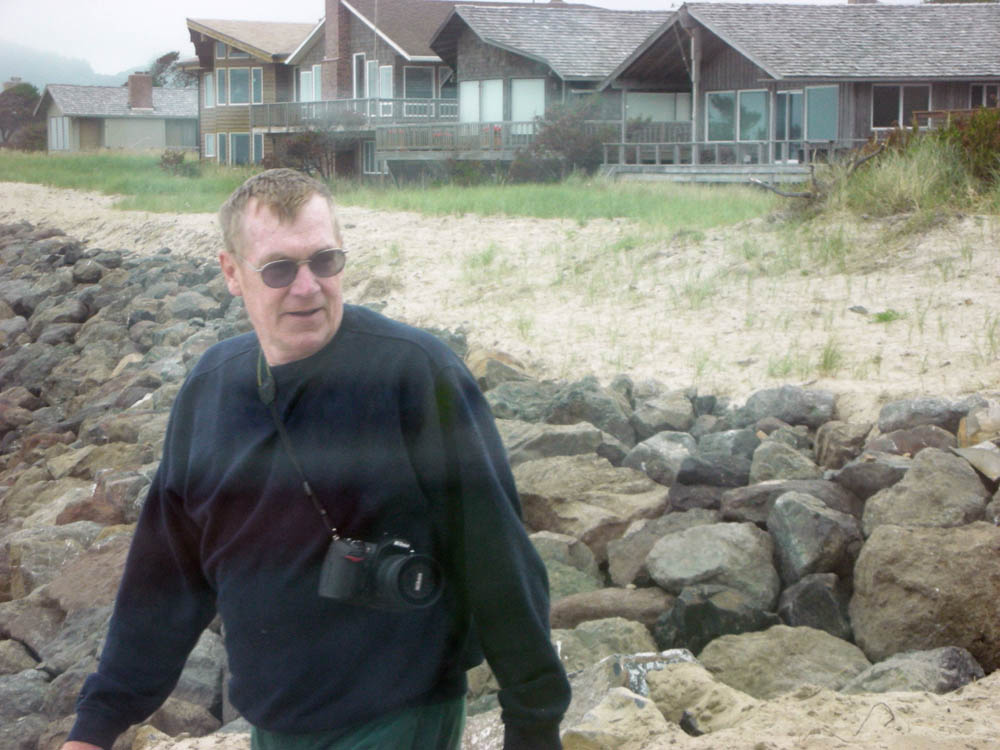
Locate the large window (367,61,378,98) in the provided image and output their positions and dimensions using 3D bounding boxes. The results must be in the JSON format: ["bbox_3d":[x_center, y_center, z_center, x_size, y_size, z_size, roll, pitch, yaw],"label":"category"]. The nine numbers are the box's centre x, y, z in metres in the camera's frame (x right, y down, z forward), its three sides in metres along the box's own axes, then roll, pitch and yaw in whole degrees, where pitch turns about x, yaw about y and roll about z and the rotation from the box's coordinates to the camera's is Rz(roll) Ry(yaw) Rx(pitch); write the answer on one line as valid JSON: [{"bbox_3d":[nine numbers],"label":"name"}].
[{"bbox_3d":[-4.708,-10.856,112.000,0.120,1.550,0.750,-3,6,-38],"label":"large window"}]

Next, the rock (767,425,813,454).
[{"bbox_3d":[1.527,0.356,16.000,0.250,0.180,0.220,0,5,0],"label":"rock"}]

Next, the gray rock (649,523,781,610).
[{"bbox_3d":[0.880,0.785,12.500,0.550,0.350,0.450,0,4,0],"label":"gray rock"}]

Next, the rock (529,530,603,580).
[{"bbox_3d":[0.260,0.762,12.600,0.340,0.240,0.320,0,4,0],"label":"rock"}]

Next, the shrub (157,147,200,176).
[{"bbox_3d":[-10.460,-6.936,99.000,1.400,0.950,1.300,0,5,0],"label":"shrub"}]

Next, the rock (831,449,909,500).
[{"bbox_3d":[1.849,0.505,15.100,0.410,0.250,0.380,0,4,0],"label":"rock"}]

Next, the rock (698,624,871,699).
[{"bbox_3d":[0.957,0.974,10.200,0.580,0.270,0.420,0,5,0],"label":"rock"}]

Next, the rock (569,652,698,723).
[{"bbox_3d":[0.477,1.137,11.000,0.480,0.300,0.420,0,4,0],"label":"rock"}]

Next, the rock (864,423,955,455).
[{"bbox_3d":[2.252,0.364,16.600,0.490,0.210,0.400,0,4,0],"label":"rock"}]

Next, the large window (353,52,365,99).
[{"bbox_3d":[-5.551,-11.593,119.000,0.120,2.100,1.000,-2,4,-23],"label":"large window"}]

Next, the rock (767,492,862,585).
[{"bbox_3d":[1.327,0.690,12.800,0.400,0.380,0.380,0,4,0],"label":"rock"}]

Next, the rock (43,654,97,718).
[{"bbox_3d":[-1.582,1.150,11.200,0.250,0.240,0.240,0,4,0],"label":"rock"}]

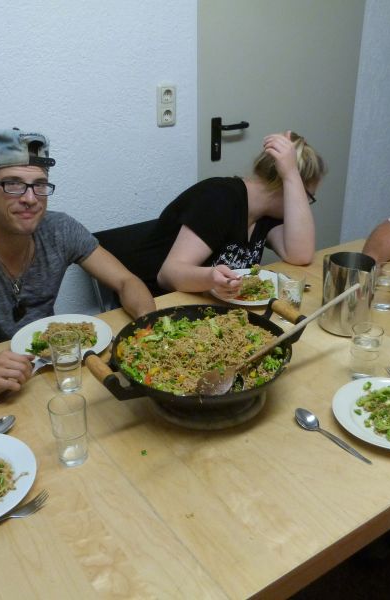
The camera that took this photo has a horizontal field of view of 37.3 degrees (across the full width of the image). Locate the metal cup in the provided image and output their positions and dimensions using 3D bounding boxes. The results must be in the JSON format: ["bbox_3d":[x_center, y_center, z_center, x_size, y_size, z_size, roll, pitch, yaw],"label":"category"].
[{"bbox_3d":[0.392,-0.019,1.494,0.134,0.184,0.160,-13,28,-24],"label":"metal cup"}]

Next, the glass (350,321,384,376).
[{"bbox_3d":[0.389,0.119,1.321,0.068,0.118,0.068,0,25,0],"label":"glass"}]

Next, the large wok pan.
[{"bbox_3d":[0.016,0.123,1.219,0.490,0.140,0.375,-15,30,-28],"label":"large wok pan"}]

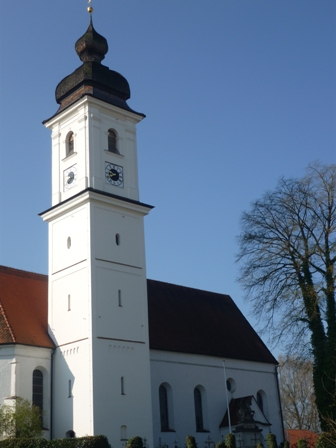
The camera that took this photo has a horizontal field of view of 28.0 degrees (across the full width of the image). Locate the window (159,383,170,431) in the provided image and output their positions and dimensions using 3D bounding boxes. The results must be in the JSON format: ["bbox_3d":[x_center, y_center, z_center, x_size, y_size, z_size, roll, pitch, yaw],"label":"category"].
[{"bbox_3d":[-0.333,16.736,61.309,1.073,3.989,0.300,16,-28,-42],"label":"window"}]

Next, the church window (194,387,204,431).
[{"bbox_3d":[2.972,17.685,64.375,1.053,3.989,0.300,16,-28,-42],"label":"church window"}]

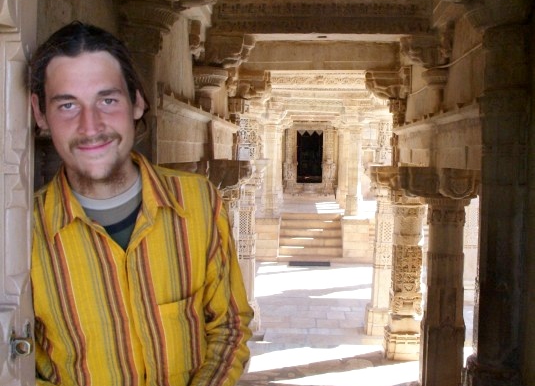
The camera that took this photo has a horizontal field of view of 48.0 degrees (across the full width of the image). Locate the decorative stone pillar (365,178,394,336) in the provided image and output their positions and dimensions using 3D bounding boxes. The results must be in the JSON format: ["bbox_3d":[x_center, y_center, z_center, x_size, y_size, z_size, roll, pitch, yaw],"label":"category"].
[{"bbox_3d":[1.155,0.606,5.991,0.380,1.529,0.380,0,3,4],"label":"decorative stone pillar"}]

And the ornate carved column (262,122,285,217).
[{"bbox_3d":[0.113,-0.435,10.851,0.360,1.692,0.360,0,3,4],"label":"ornate carved column"}]

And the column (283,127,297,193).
[{"bbox_3d":[0.552,-0.801,14.974,0.335,1.641,0.320,0,3,4],"label":"column"}]

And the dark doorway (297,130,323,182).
[{"bbox_3d":[1.076,-0.923,15.134,0.628,1.319,0.180,0,3,4],"label":"dark doorway"}]

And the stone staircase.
[{"bbox_3d":[0.786,0.756,10.867,1.073,0.682,1.423,0,3,4],"label":"stone staircase"}]

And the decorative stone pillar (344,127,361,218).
[{"bbox_3d":[1.582,-0.427,11.103,0.340,1.660,0.340,0,3,4],"label":"decorative stone pillar"}]

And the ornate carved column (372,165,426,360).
[{"bbox_3d":[1.221,0.587,5.237,0.480,1.653,0.460,0,3,4],"label":"ornate carved column"}]

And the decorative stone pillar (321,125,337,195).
[{"bbox_3d":[1.508,-0.816,14.912,0.374,1.696,0.320,0,3,4],"label":"decorative stone pillar"}]

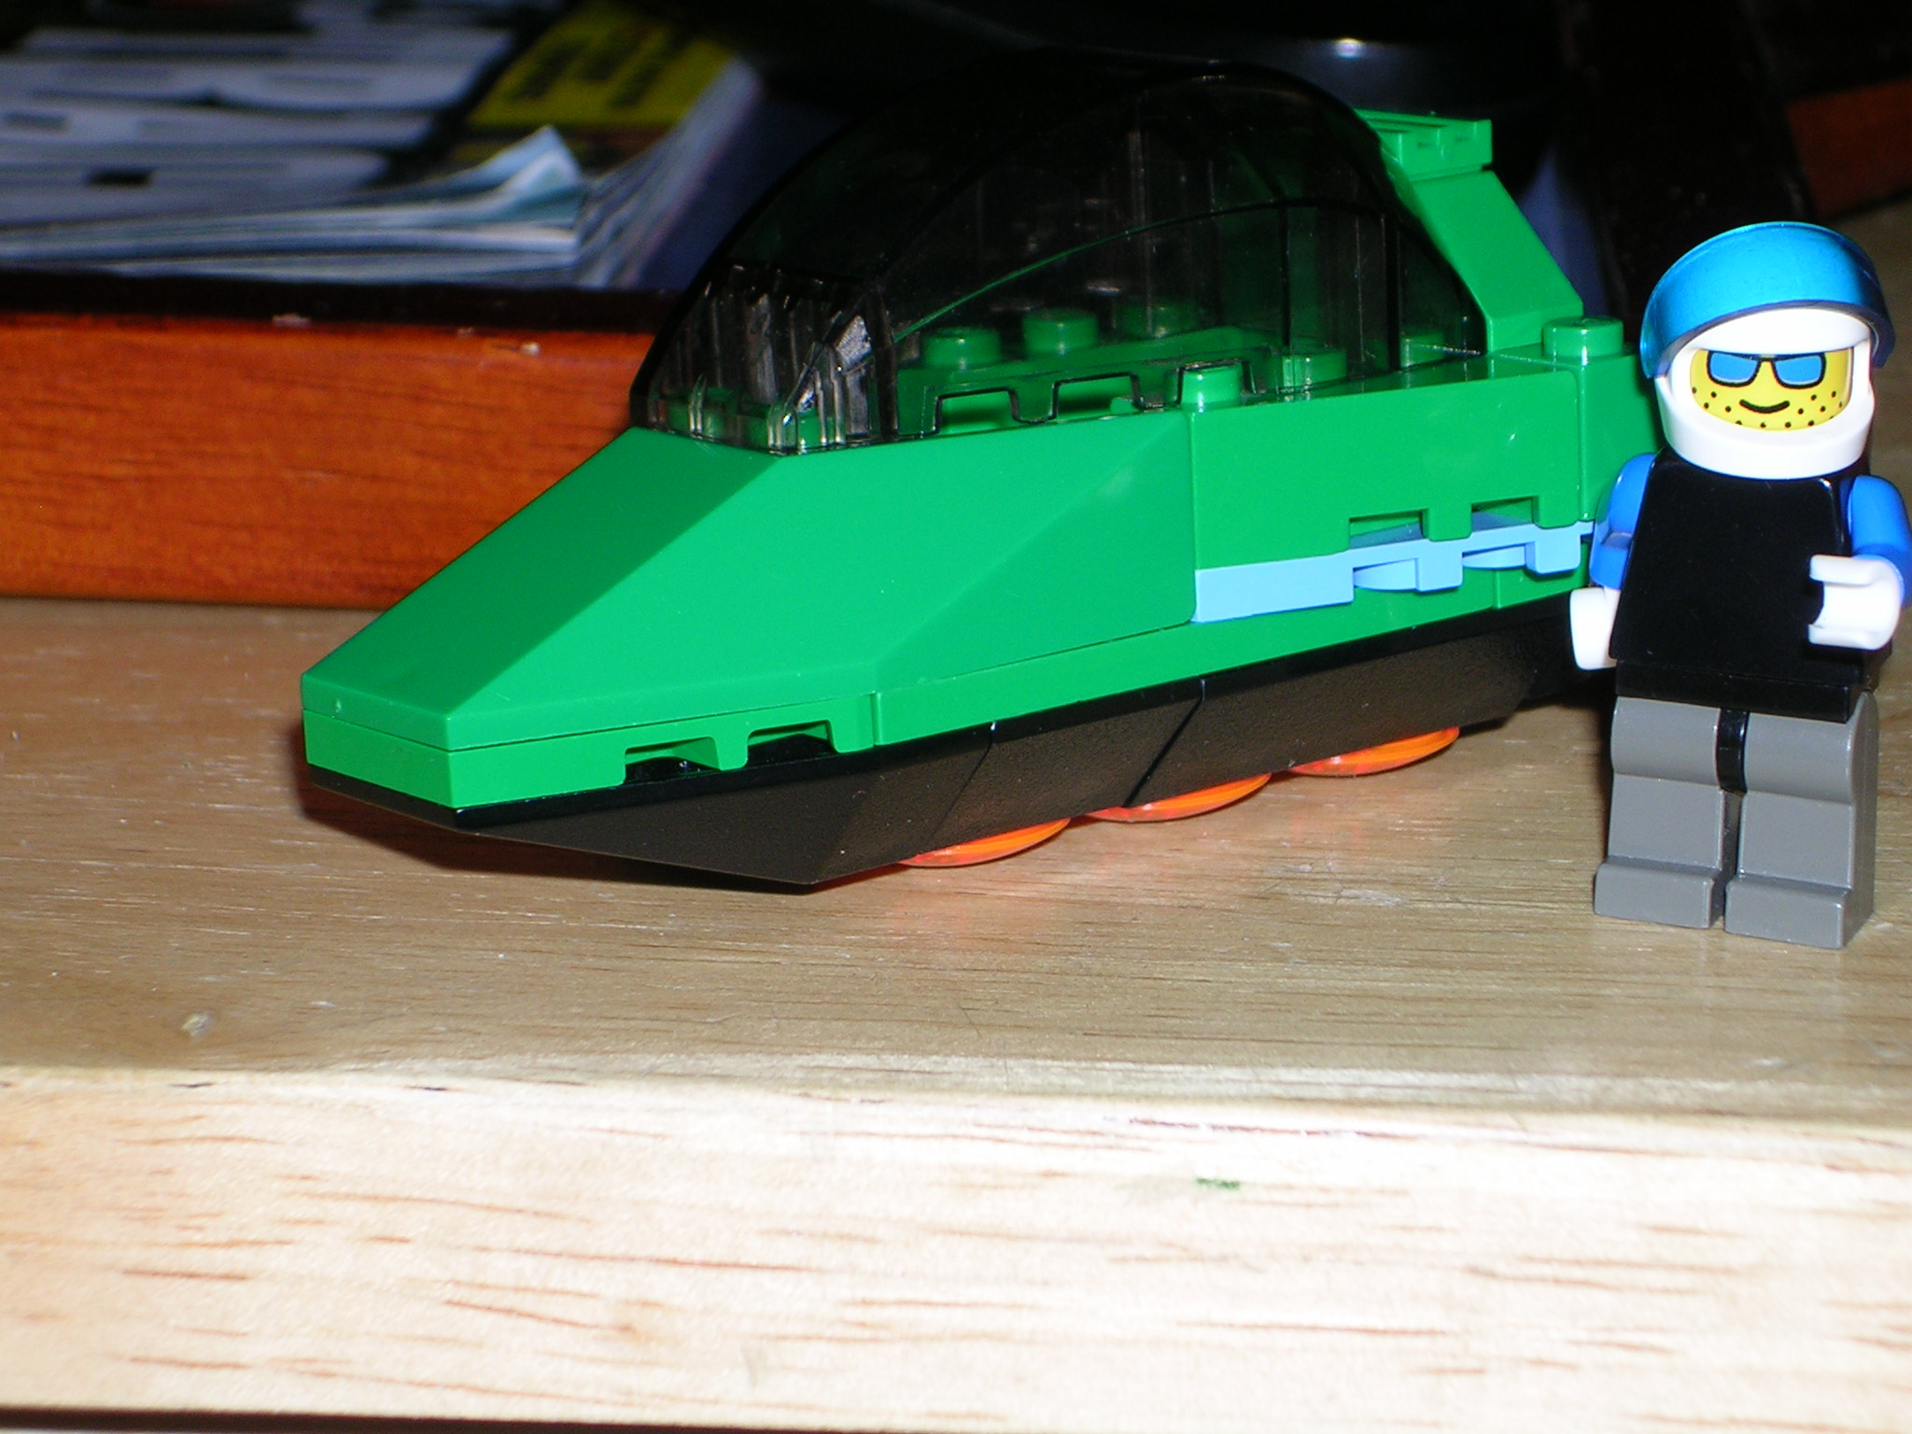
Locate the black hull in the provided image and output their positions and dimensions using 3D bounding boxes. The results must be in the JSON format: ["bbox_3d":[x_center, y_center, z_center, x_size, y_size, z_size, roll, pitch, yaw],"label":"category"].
[{"bbox_3d":[-0.001,0.001,0.390,0.081,0.010,0.032,-13,16,-36],"label":"black hull"}]

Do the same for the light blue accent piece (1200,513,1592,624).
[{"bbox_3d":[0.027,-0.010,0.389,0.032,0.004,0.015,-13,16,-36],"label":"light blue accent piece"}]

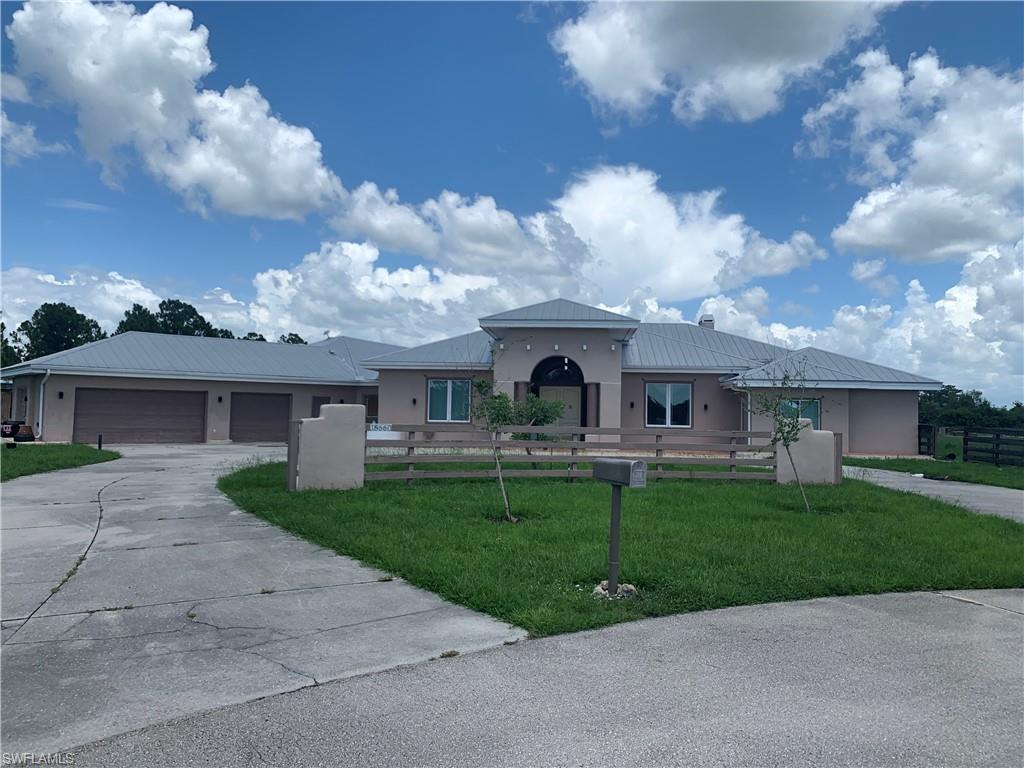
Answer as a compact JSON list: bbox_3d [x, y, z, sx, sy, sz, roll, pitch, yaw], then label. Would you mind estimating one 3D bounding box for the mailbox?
[{"bbox_3d":[0.966,0.792,6.940,0.185,0.236,0.515,4,-4,-33],"label":"mailbox"}]

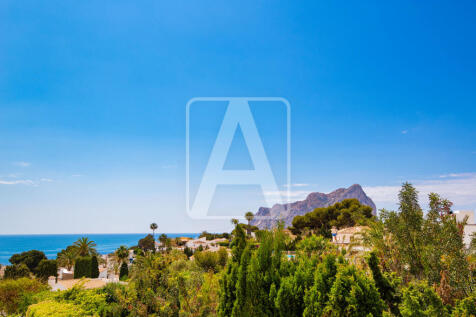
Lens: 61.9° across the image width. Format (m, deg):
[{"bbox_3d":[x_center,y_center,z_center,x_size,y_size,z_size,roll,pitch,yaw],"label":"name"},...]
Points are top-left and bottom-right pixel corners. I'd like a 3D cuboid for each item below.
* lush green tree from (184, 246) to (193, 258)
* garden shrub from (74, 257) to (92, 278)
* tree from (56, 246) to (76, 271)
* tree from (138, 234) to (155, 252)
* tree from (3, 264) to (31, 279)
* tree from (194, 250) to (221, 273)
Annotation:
[{"bbox_3d":[-12.057,22.969,96.577,1.950,3.070,1.950,1,-11,-7],"label":"lush green tree"},{"bbox_3d":[-21.802,15.428,55.952,2.540,3.200,2.030,4,-11,-20],"label":"garden shrub"},{"bbox_3d":[-30.935,18.103,71.521,3.610,4.460,3.430,4,-12,-22],"label":"tree"},{"bbox_3d":[-25.304,23.705,109.649,4.420,5.380,4.200,2,-11,-13],"label":"tree"},{"bbox_3d":[-31.086,16.276,55.899,3.670,2.660,3.480,5,-12,-28],"label":"tree"},{"bbox_3d":[-3.562,12.132,46.305,3.040,2.770,2.880,1,-11,-4],"label":"tree"}]

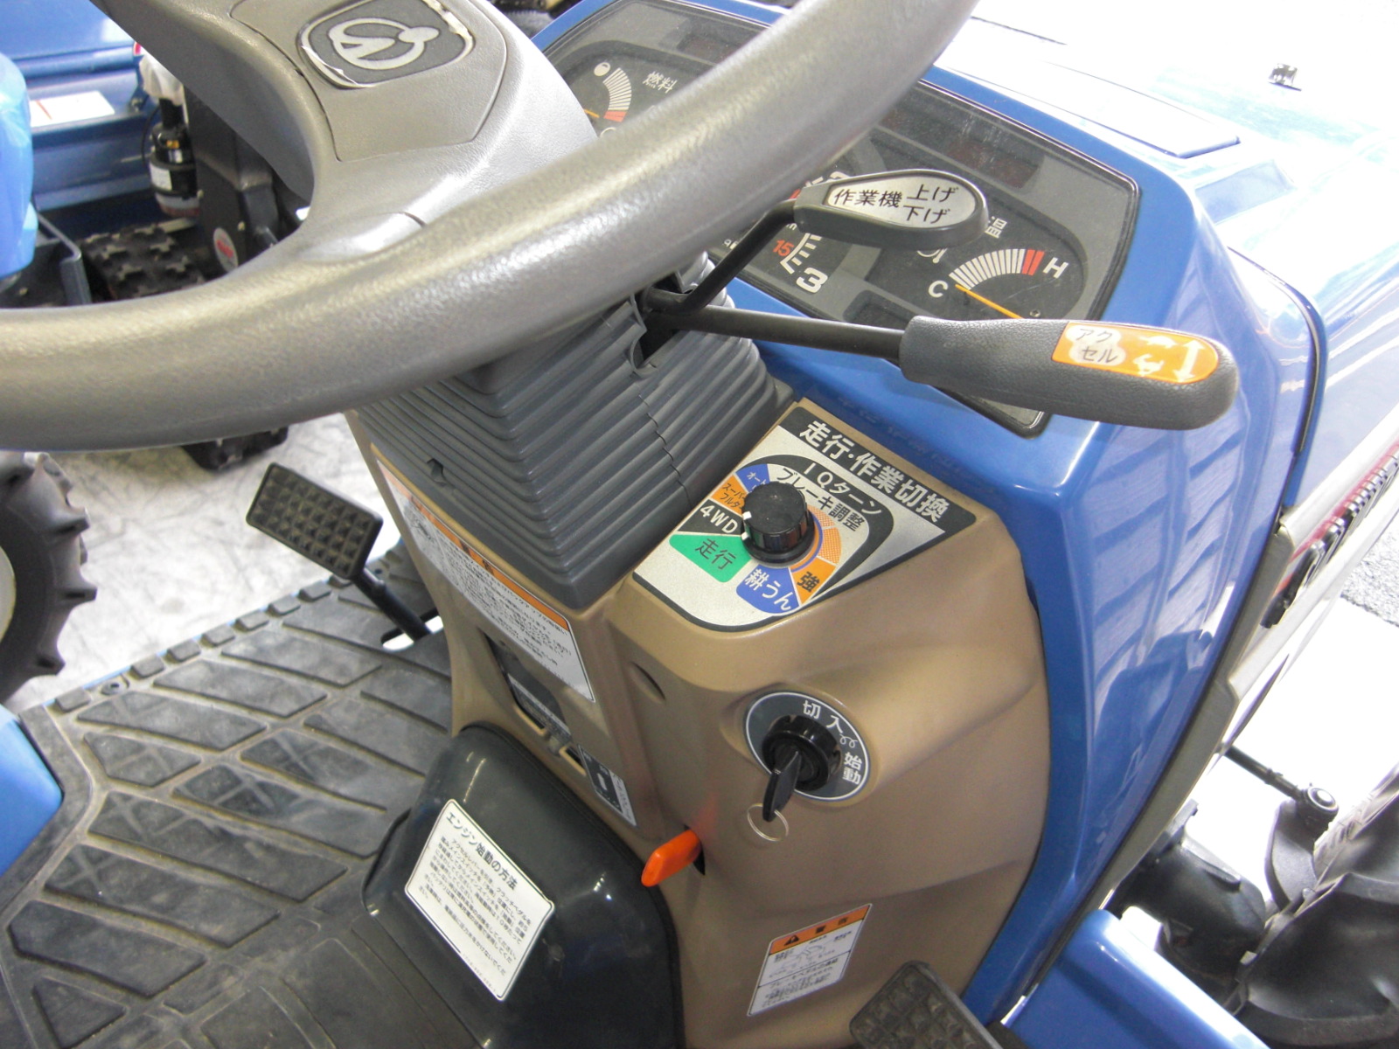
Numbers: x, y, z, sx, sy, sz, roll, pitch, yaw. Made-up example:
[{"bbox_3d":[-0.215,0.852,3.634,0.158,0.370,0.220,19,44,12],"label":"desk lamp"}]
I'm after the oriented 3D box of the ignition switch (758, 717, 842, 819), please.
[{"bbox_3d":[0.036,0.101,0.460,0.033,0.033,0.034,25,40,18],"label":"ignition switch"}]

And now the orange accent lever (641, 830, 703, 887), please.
[{"bbox_3d":[-0.015,0.180,0.610,0.011,0.022,0.038,36,30,28],"label":"orange accent lever"}]

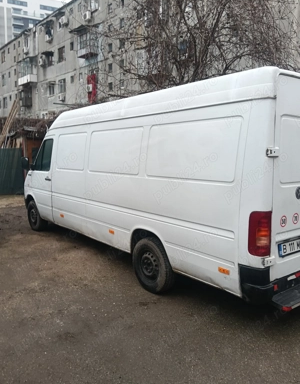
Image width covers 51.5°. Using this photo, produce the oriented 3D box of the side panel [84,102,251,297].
[{"bbox_3d":[-0.055,-0.034,3.857,0.140,1.750,2.860,-4,8,-40],"label":"side panel"}]

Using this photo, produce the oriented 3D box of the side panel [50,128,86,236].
[{"bbox_3d":[-1.407,-0.215,5.428,0.130,1.730,1.300,-4,8,-40],"label":"side panel"}]

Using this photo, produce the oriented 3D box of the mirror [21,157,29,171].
[{"bbox_3d":[-2.574,-0.570,6.441,0.180,0.280,0.110,-4,8,-40],"label":"mirror"}]

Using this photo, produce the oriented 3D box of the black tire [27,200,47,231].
[{"bbox_3d":[-2.539,0.548,7.031,0.225,0.670,0.670,-4,8,-40],"label":"black tire"}]

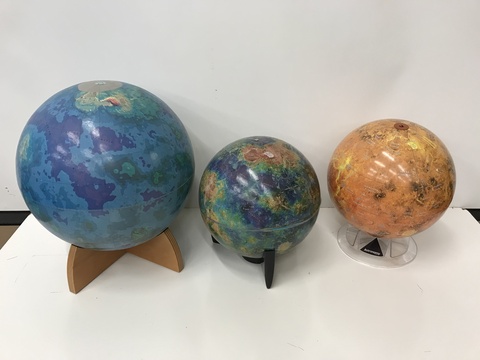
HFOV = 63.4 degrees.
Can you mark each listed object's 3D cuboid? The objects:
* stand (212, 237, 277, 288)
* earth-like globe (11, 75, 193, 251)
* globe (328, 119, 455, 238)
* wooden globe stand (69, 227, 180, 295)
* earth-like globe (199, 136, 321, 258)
[{"bbox_3d":[0.053,0.158,1.013,0.255,0.120,0.225,-4,29,-7],"label":"stand"},{"bbox_3d":[-0.315,-0.034,0.951,0.406,0.406,0.406,0,29,0],"label":"earth-like globe"},{"bbox_3d":[0.381,-0.003,0.999,0.305,0.305,0.305,0,29,0],"label":"globe"},{"bbox_3d":[-0.314,0.143,1.047,0.275,0.118,0.275,-9,30,-15],"label":"wooden globe stand"},{"bbox_3d":[0.048,0.042,0.984,0.305,0.305,0.305,0,29,0],"label":"earth-like globe"}]

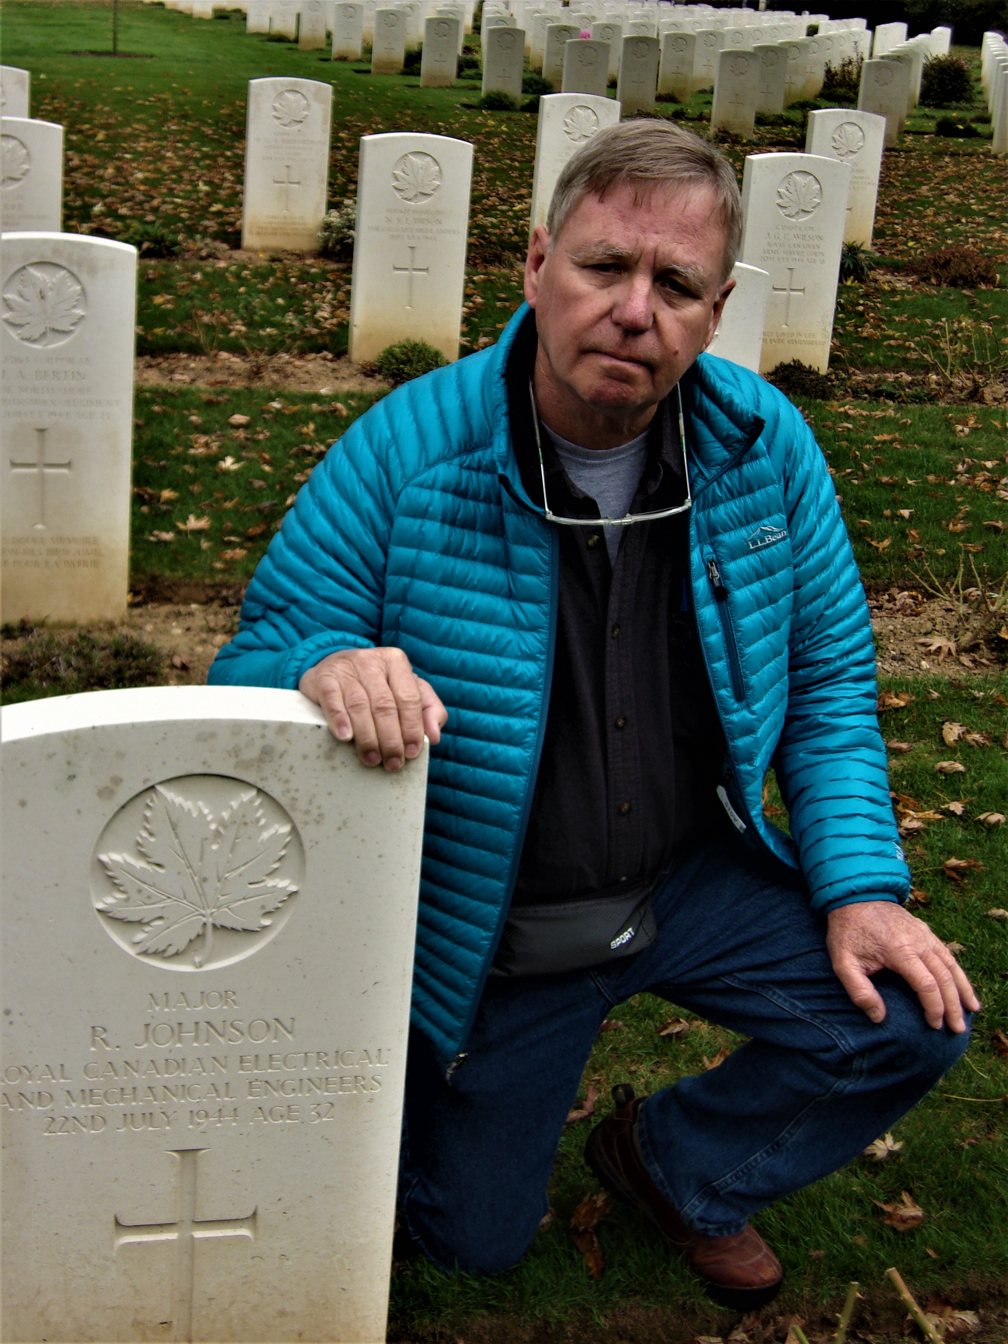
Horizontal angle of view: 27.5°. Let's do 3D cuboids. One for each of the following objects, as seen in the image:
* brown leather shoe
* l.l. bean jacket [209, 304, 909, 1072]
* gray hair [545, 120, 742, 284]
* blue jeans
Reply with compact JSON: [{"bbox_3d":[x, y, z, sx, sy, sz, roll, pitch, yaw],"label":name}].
[{"bbox_3d":[0.207,0.577,2.315,0.108,0.120,0.288,-12,38,-39],"label":"brown leather shoe"},{"bbox_3d":[0.049,0.015,2.040,0.660,0.760,0.500,0,26,-9],"label":"l.l. bean jacket"},{"bbox_3d":[0.119,-0.392,1.795,0.172,0.178,0.200,13,15,-4],"label":"gray hair"},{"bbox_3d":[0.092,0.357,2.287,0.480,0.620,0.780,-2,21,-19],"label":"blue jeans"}]

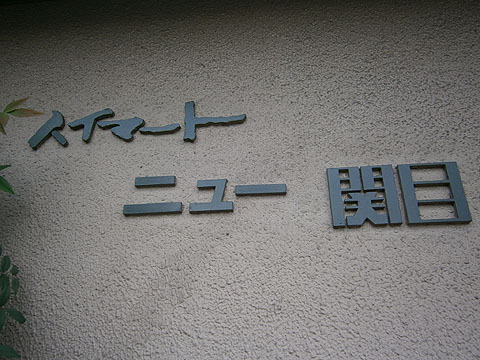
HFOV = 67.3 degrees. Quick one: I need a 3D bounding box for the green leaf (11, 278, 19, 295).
[{"bbox_3d":[-0.730,0.346,1.170,0.026,0.052,0.020,-3,-20,3],"label":"green leaf"}]

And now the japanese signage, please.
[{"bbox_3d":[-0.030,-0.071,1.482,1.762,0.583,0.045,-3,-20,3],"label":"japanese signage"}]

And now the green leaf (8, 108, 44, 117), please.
[{"bbox_3d":[-0.663,-0.210,1.120,0.112,0.028,0.030,-3,-20,3],"label":"green leaf"}]

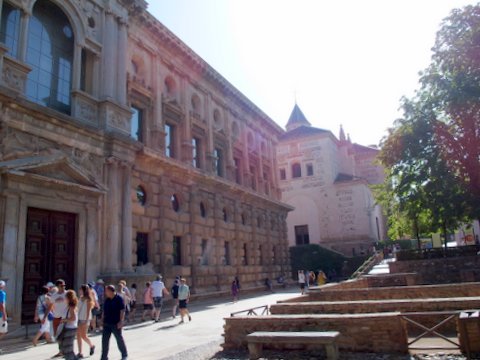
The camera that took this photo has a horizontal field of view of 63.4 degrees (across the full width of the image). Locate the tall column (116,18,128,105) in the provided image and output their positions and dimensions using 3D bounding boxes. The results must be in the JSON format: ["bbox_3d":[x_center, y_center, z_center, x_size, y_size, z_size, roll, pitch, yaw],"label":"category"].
[{"bbox_3d":[-6.385,-6.486,21.122,0.570,4.993,0.570,-4,-13,-1],"label":"tall column"}]

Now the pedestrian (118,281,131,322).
[{"bbox_3d":[-4.868,5.159,16.511,0.520,1.700,0.420,-10,-15,24],"label":"pedestrian"}]

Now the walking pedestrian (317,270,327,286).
[{"bbox_3d":[7.540,9.262,36.084,0.550,1.650,0.420,-10,-15,24],"label":"walking pedestrian"}]

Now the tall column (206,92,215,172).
[{"bbox_3d":[-2.404,-3.724,30.810,0.500,6.406,0.750,-10,-15,24],"label":"tall column"}]

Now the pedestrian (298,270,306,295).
[{"bbox_3d":[4.517,7.438,28.156,0.500,1.700,0.380,-10,-15,24],"label":"pedestrian"}]

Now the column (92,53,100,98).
[{"bbox_3d":[-7.436,-5.417,20.121,0.370,2.507,0.370,-10,-15,24],"label":"column"}]

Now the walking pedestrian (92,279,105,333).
[{"bbox_3d":[-4.928,4.388,13.620,0.500,1.744,0.420,-5,-14,4],"label":"walking pedestrian"}]

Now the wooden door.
[{"bbox_3d":[-8.507,3.759,17.258,0.200,4.777,2.662,-10,-15,25],"label":"wooden door"}]

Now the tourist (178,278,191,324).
[{"bbox_3d":[-2.206,4.746,15.328,0.500,1.666,0.520,-14,-17,34],"label":"tourist"}]

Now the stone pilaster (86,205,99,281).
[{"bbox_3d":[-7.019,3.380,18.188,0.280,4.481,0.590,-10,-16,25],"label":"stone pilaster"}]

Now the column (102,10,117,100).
[{"bbox_3d":[-7.010,-6.850,21.101,0.680,5.210,0.680,-10,-15,24],"label":"column"}]

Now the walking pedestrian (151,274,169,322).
[{"bbox_3d":[-3.352,4.819,15.811,0.620,1.810,0.450,-10,-15,26],"label":"walking pedestrian"}]

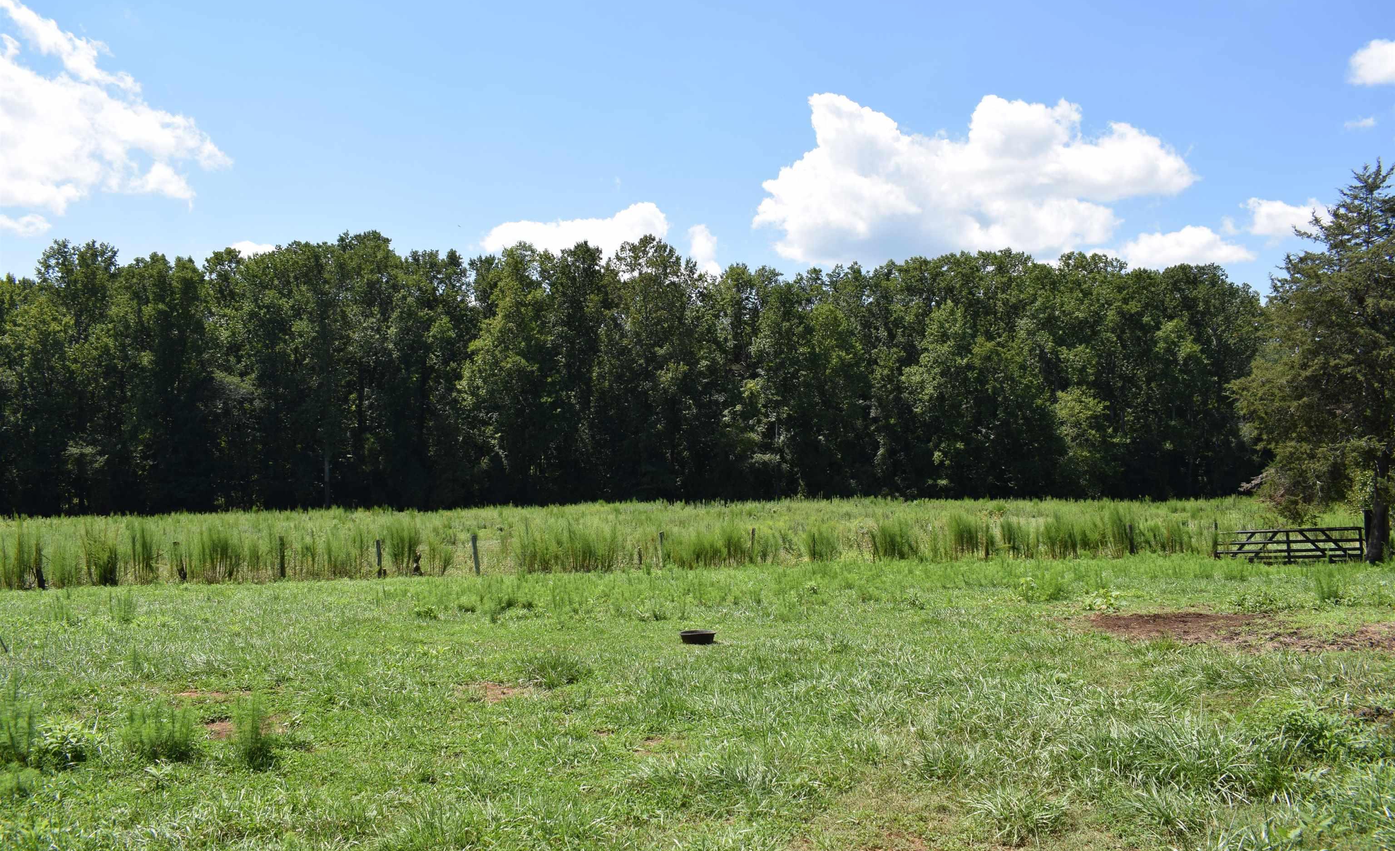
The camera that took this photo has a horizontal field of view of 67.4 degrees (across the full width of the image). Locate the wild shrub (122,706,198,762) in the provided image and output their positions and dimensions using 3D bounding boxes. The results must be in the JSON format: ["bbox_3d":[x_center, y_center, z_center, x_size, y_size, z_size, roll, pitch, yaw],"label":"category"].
[{"bbox_3d":[-3.573,2.051,6.950,0.490,0.350,0.420,0,-4,0],"label":"wild shrub"}]

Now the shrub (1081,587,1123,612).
[{"bbox_3d":[6.270,2.698,16.200,0.620,0.360,0.550,0,-4,0],"label":"shrub"}]

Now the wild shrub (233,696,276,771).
[{"bbox_3d":[-2.855,1.985,6.750,0.280,0.460,0.280,0,-4,0],"label":"wild shrub"}]

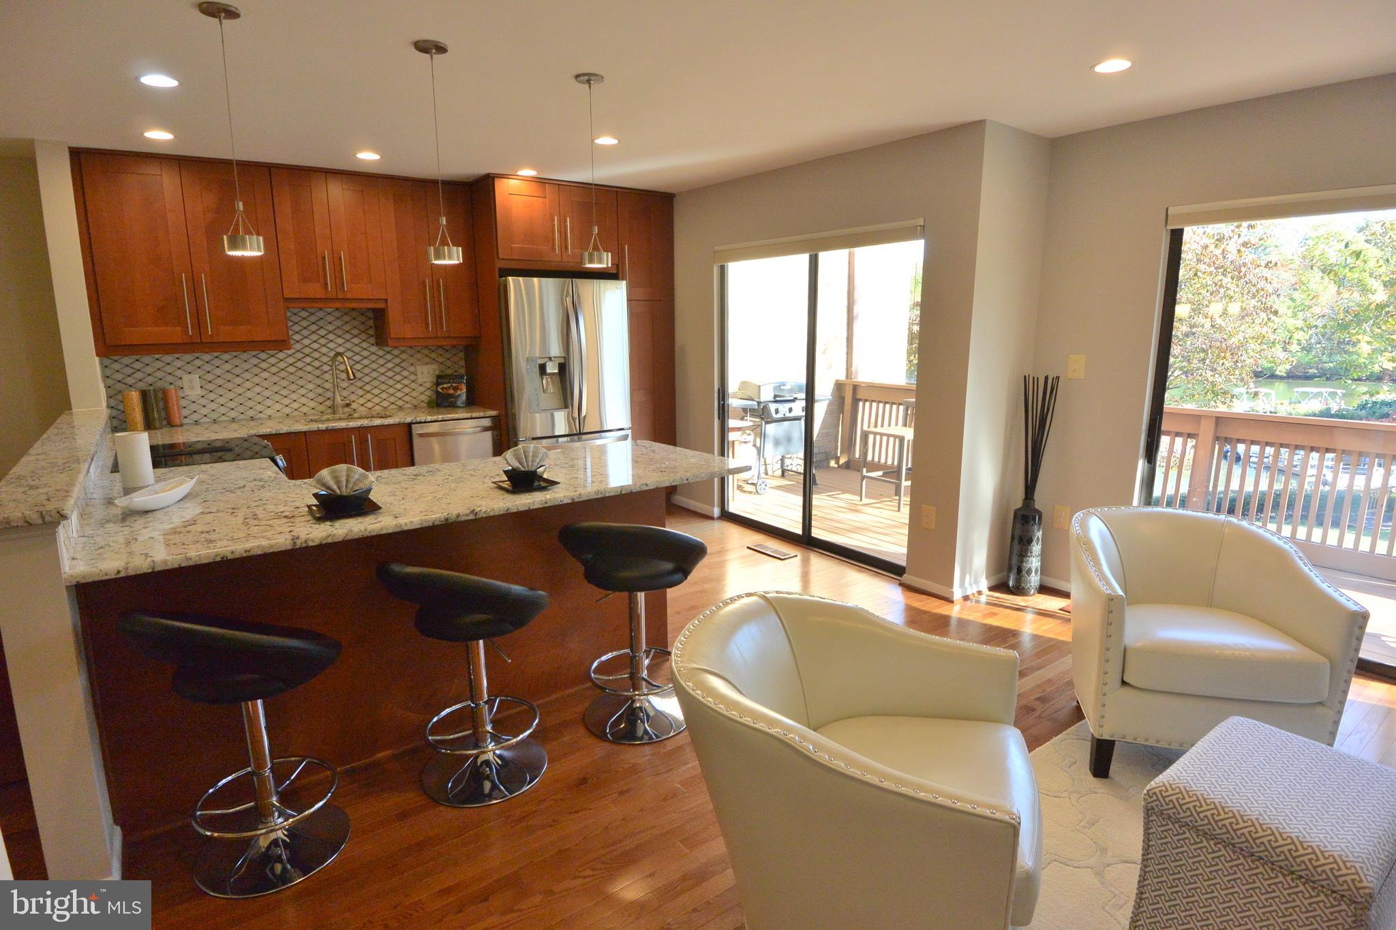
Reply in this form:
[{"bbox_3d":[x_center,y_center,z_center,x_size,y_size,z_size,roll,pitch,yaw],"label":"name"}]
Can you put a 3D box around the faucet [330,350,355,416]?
[{"bbox_3d":[-2.353,-0.534,4.622,0.230,0.415,0.110,9,14,36],"label":"faucet"}]

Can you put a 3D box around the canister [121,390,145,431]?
[{"bbox_3d":[-3.226,-0.307,3.990,0.082,0.222,0.082,-8,14,-37],"label":"canister"}]

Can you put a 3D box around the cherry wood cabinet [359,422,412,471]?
[{"bbox_3d":[-2.135,0.094,4.710,0.320,0.790,0.610,-8,14,-35],"label":"cherry wood cabinet"}]

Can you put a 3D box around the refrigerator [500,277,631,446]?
[{"bbox_3d":[-1.070,-0.450,5.277,0.915,1.790,0.770,-8,14,-35],"label":"refrigerator"}]

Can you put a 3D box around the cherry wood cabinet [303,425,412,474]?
[{"bbox_3d":[-2.372,0.121,4.898,0.616,0.853,0.626,-8,14,-33],"label":"cherry wood cabinet"}]

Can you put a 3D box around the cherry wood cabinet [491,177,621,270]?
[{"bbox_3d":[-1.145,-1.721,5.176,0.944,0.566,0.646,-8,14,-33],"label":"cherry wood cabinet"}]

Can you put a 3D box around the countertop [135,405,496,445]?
[{"bbox_3d":[-2.389,-0.268,4.444,2.130,0.040,0.655,-8,14,-35],"label":"countertop"}]

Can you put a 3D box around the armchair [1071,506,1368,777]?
[{"bbox_3d":[1.717,0.605,2.523,0.697,0.773,0.707,2,12,13],"label":"armchair"}]

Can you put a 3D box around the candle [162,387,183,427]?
[{"bbox_3d":[-3.160,-0.345,4.207,0.078,0.225,0.078,-8,14,-35],"label":"candle"}]

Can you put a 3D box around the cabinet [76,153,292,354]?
[{"bbox_3d":[-2.956,-1.198,4.062,0.940,1.075,0.340,-8,14,-35],"label":"cabinet"}]

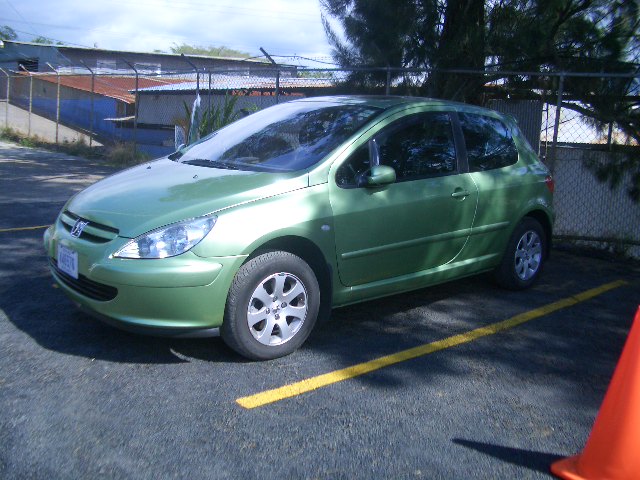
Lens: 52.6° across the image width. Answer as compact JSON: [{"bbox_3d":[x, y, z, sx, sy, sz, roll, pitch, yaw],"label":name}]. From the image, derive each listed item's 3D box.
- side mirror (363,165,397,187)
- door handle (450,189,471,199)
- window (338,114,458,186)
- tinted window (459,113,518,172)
[{"bbox_3d":[0.308,-0.364,3.719,0.160,0.130,0.200,-7,14,-42],"label":"side mirror"},{"bbox_3d":[0.967,-0.315,4.444,0.200,0.060,0.050,-7,14,-42],"label":"door handle"},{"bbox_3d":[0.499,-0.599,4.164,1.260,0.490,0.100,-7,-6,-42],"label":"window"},{"bbox_3d":[1.252,-0.731,4.855,0.680,0.450,0.100,-9,-5,-46],"label":"tinted window"}]

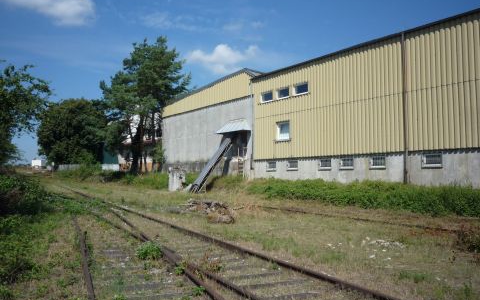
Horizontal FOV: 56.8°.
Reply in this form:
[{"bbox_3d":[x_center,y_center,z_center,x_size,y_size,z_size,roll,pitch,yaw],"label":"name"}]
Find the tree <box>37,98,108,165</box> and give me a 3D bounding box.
[{"bbox_3d":[-22.030,-1.960,58.000,9.400,9.600,8.800,1,-3,-21],"label":"tree"}]

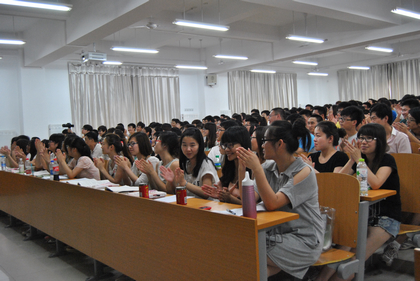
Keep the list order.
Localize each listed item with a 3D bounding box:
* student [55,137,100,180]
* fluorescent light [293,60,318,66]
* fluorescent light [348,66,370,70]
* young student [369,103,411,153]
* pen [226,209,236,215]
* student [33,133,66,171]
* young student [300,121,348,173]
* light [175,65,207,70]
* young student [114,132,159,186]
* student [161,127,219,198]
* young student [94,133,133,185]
[{"bbox_3d":[-1.494,0.586,4.841,0.650,1.190,0.450,-5,2,-39],"label":"student"},{"bbox_3d":[2.961,-2.383,12.979,1.230,0.090,0.120,-5,2,-39],"label":"fluorescent light"},{"bbox_3d":[5.329,-2.579,14.985,1.230,0.090,0.120,-5,2,-39],"label":"fluorescent light"},{"bbox_3d":[1.643,0.297,3.845,0.640,1.270,0.480,-5,2,-39],"label":"young student"},{"bbox_3d":[0.119,0.398,2.335,0.012,0.012,0.145,-4,2,-16],"label":"pen"},{"bbox_3d":[-1.950,0.580,5.410,0.610,1.220,0.450,-5,2,-39],"label":"student"},{"bbox_3d":[0.889,0.462,3.265,0.450,1.220,0.610,-2,2,43],"label":"young student"},{"bbox_3d":[-0.542,-2.170,12.511,1.230,0.090,0.120,-5,2,-39],"label":"light"},{"bbox_3d":[-0.734,0.555,3.938,0.440,1.220,0.610,-2,2,43],"label":"young student"},{"bbox_3d":[-0.152,0.540,3.161,0.450,1.230,0.610,-2,2,36],"label":"student"},{"bbox_3d":[-1.048,0.564,4.378,0.610,1.210,0.440,-5,2,-39],"label":"young student"}]

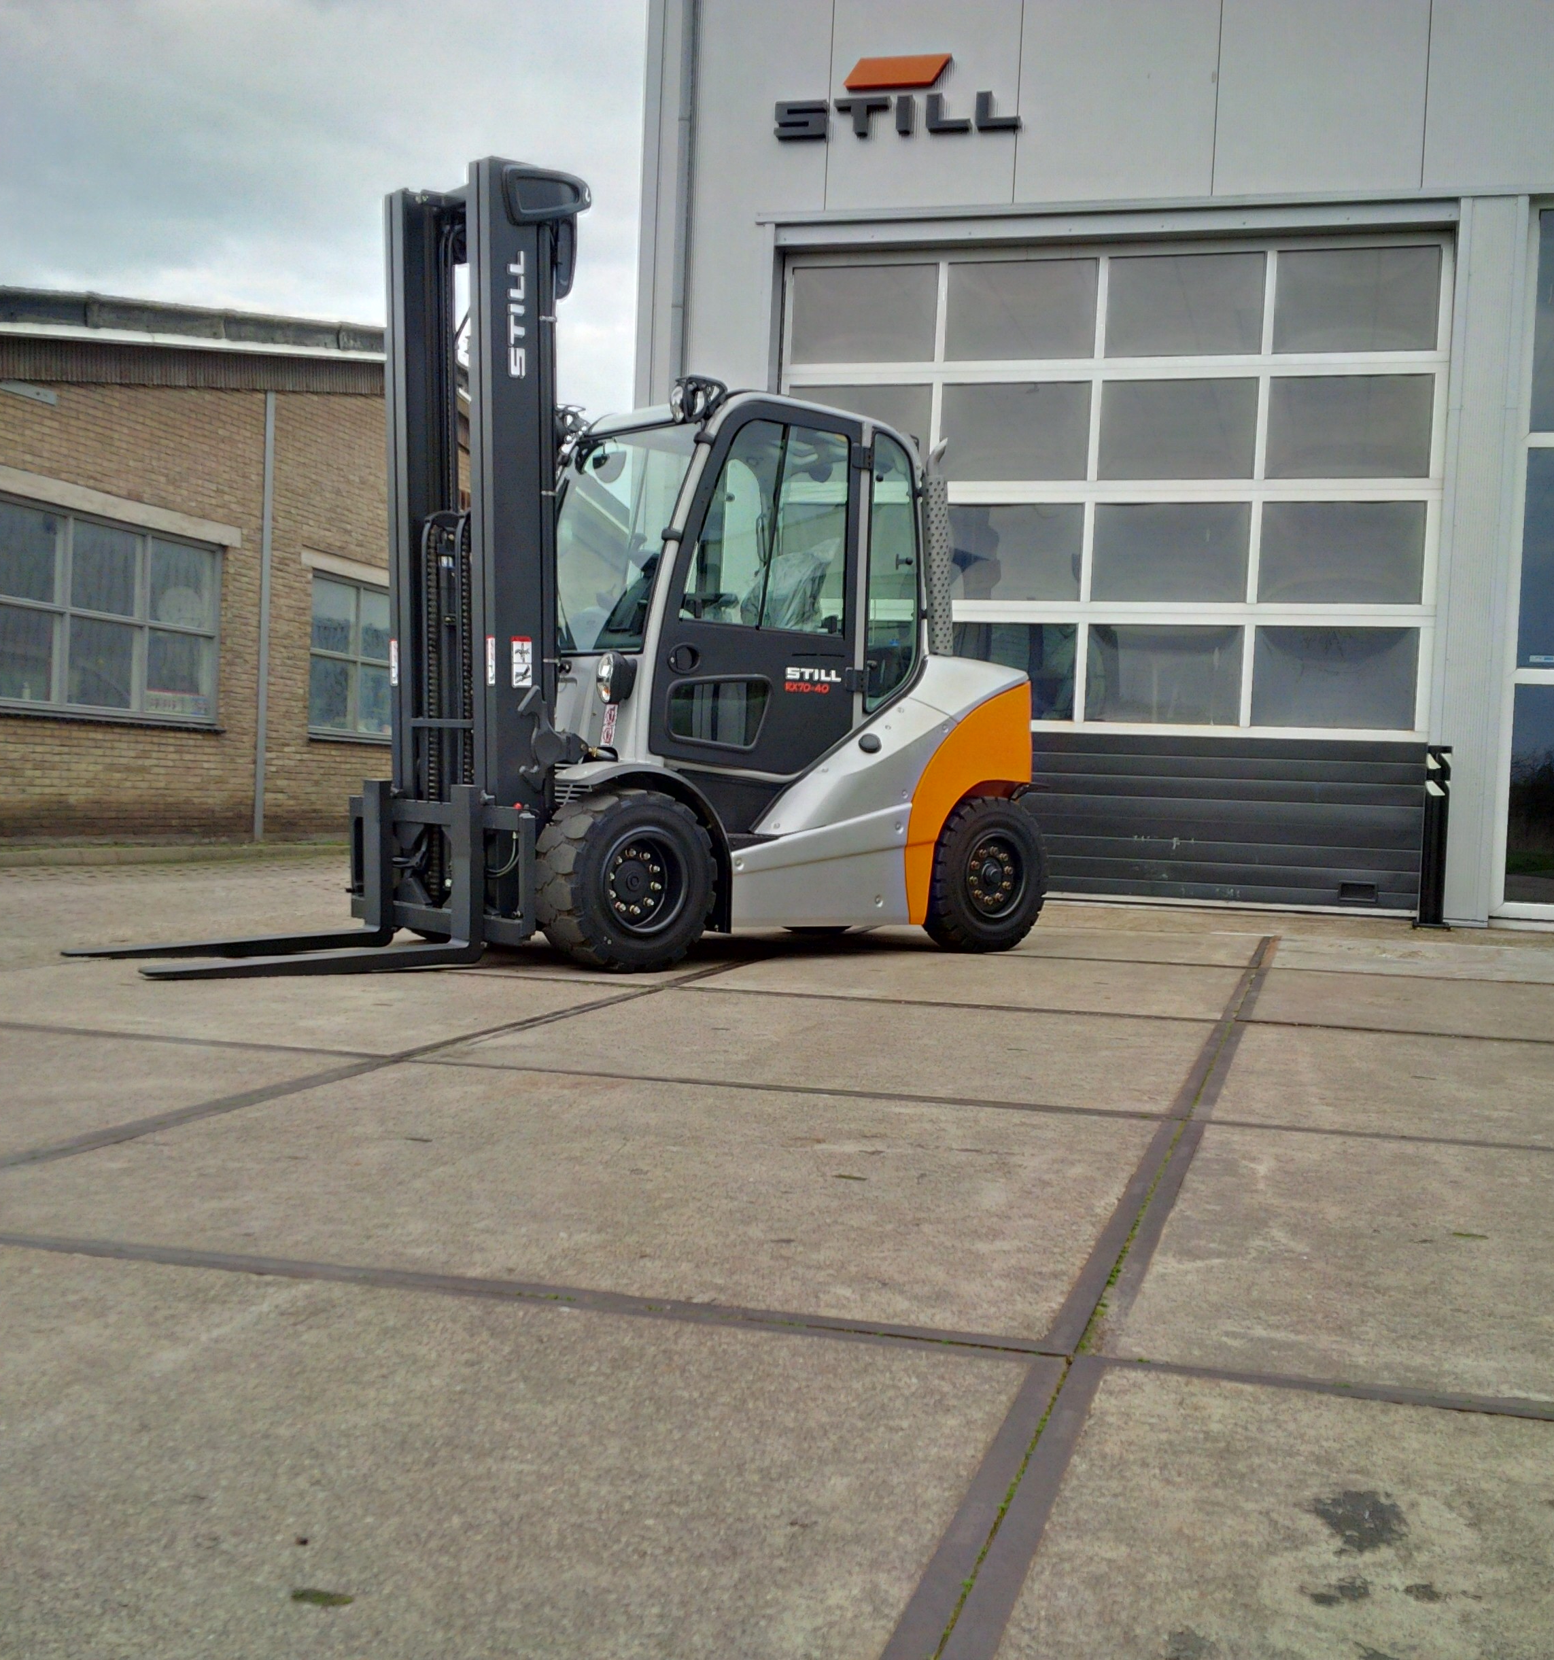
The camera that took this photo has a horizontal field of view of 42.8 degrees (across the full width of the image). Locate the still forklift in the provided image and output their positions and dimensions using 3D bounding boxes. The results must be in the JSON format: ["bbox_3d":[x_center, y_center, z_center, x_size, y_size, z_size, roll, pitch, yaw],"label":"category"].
[{"bbox_3d":[-0.677,-0.978,8.161,4.250,2.980,1.360,1,2,-40],"label":"still forklift"}]

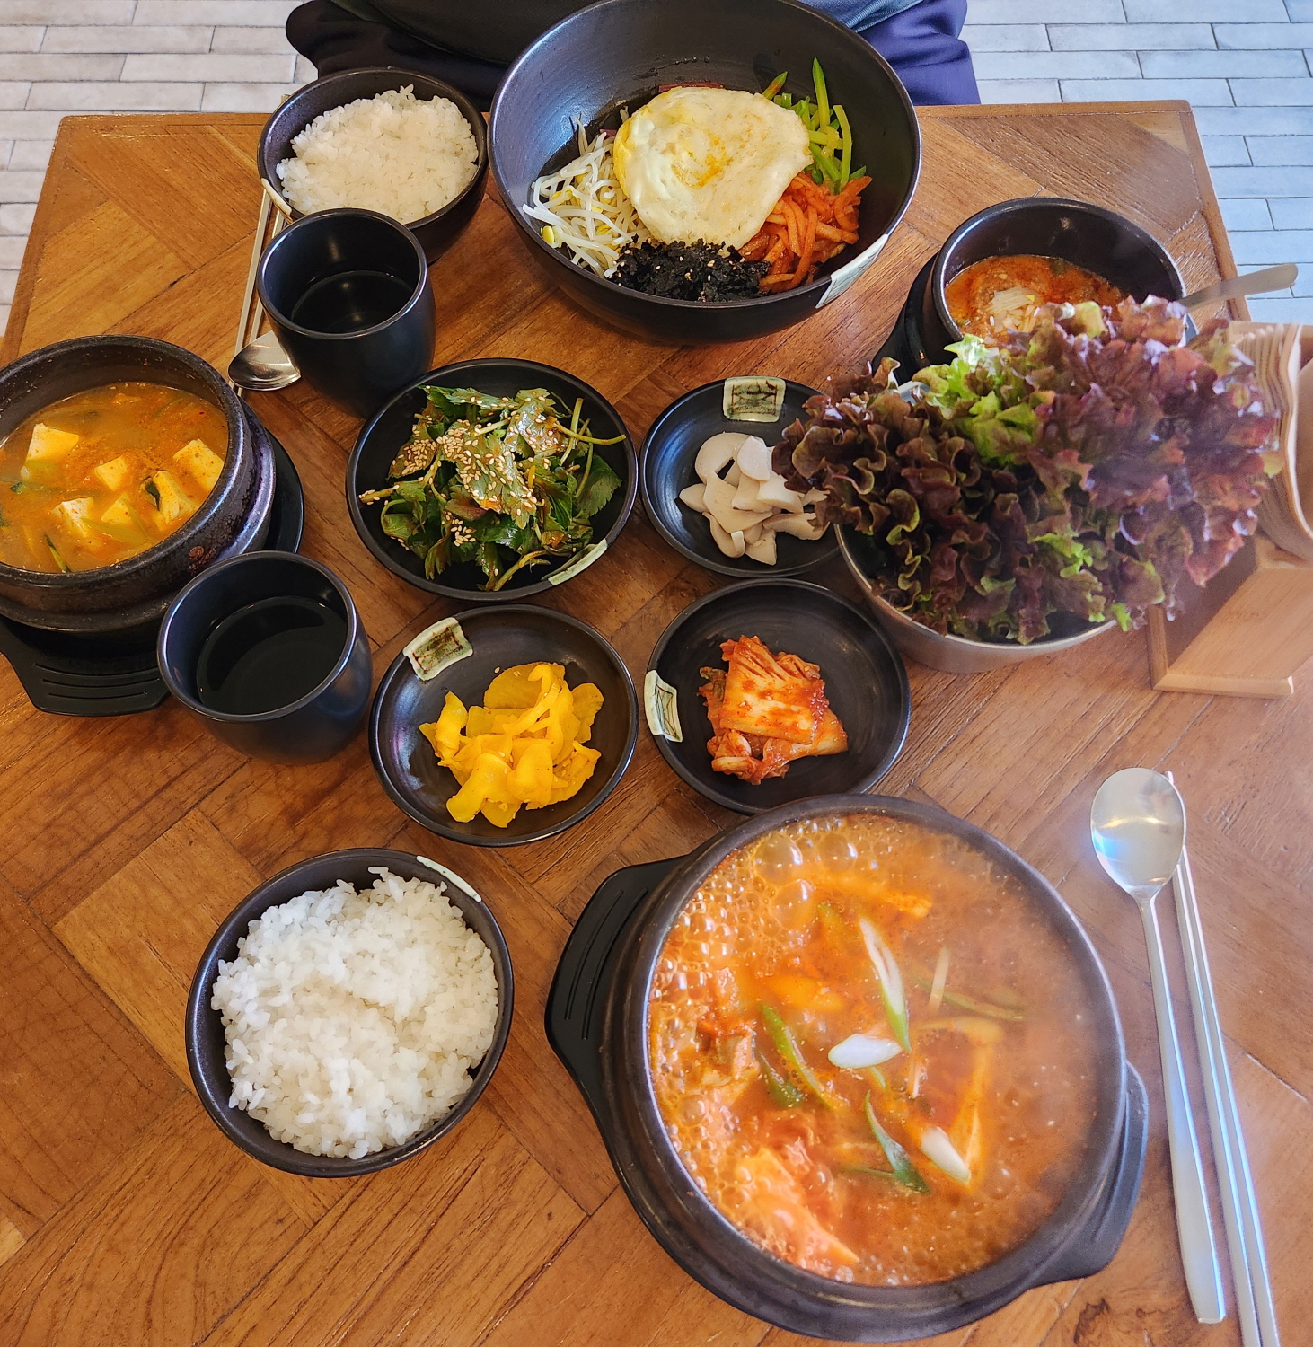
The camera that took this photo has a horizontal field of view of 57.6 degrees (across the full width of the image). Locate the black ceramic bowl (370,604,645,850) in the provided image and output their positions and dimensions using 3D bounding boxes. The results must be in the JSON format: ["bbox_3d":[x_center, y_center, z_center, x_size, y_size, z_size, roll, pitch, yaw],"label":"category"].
[{"bbox_3d":[-0.062,0.025,0.500,0.108,0.027,0.108,0,66,0],"label":"black ceramic bowl"}]

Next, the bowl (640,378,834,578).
[{"bbox_3d":[0.046,-0.084,0.550,0.107,0.027,0.107,0,66,0],"label":"bowl"}]

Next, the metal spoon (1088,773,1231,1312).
[{"bbox_3d":[0.198,0.133,0.456,0.038,0.018,0.204,1,66,0],"label":"metal spoon"}]

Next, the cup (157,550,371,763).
[{"bbox_3d":[-0.150,0.001,0.484,0.074,0.076,0.074,0,66,0],"label":"cup"}]

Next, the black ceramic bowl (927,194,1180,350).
[{"bbox_3d":[0.178,-0.156,0.556,0.116,0.062,0.116,0,66,0],"label":"black ceramic bowl"}]

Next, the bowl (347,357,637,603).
[{"bbox_3d":[-0.072,-0.082,0.545,0.128,0.034,0.128,0,66,0],"label":"bowl"}]

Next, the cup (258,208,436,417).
[{"bbox_3d":[-0.137,-0.160,0.557,0.075,0.076,0.075,0,66,0],"label":"cup"}]

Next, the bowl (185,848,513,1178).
[{"bbox_3d":[-0.106,0.126,0.439,0.112,0.054,0.112,0,66,0],"label":"bowl"}]

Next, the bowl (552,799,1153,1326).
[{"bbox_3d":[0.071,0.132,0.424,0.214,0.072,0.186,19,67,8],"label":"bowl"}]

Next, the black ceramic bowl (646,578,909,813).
[{"bbox_3d":[0.050,0.013,0.506,0.107,0.027,0.107,0,66,0],"label":"black ceramic bowl"}]

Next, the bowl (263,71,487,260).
[{"bbox_3d":[-0.139,-0.246,0.609,0.112,0.054,0.112,0,66,0],"label":"bowl"}]

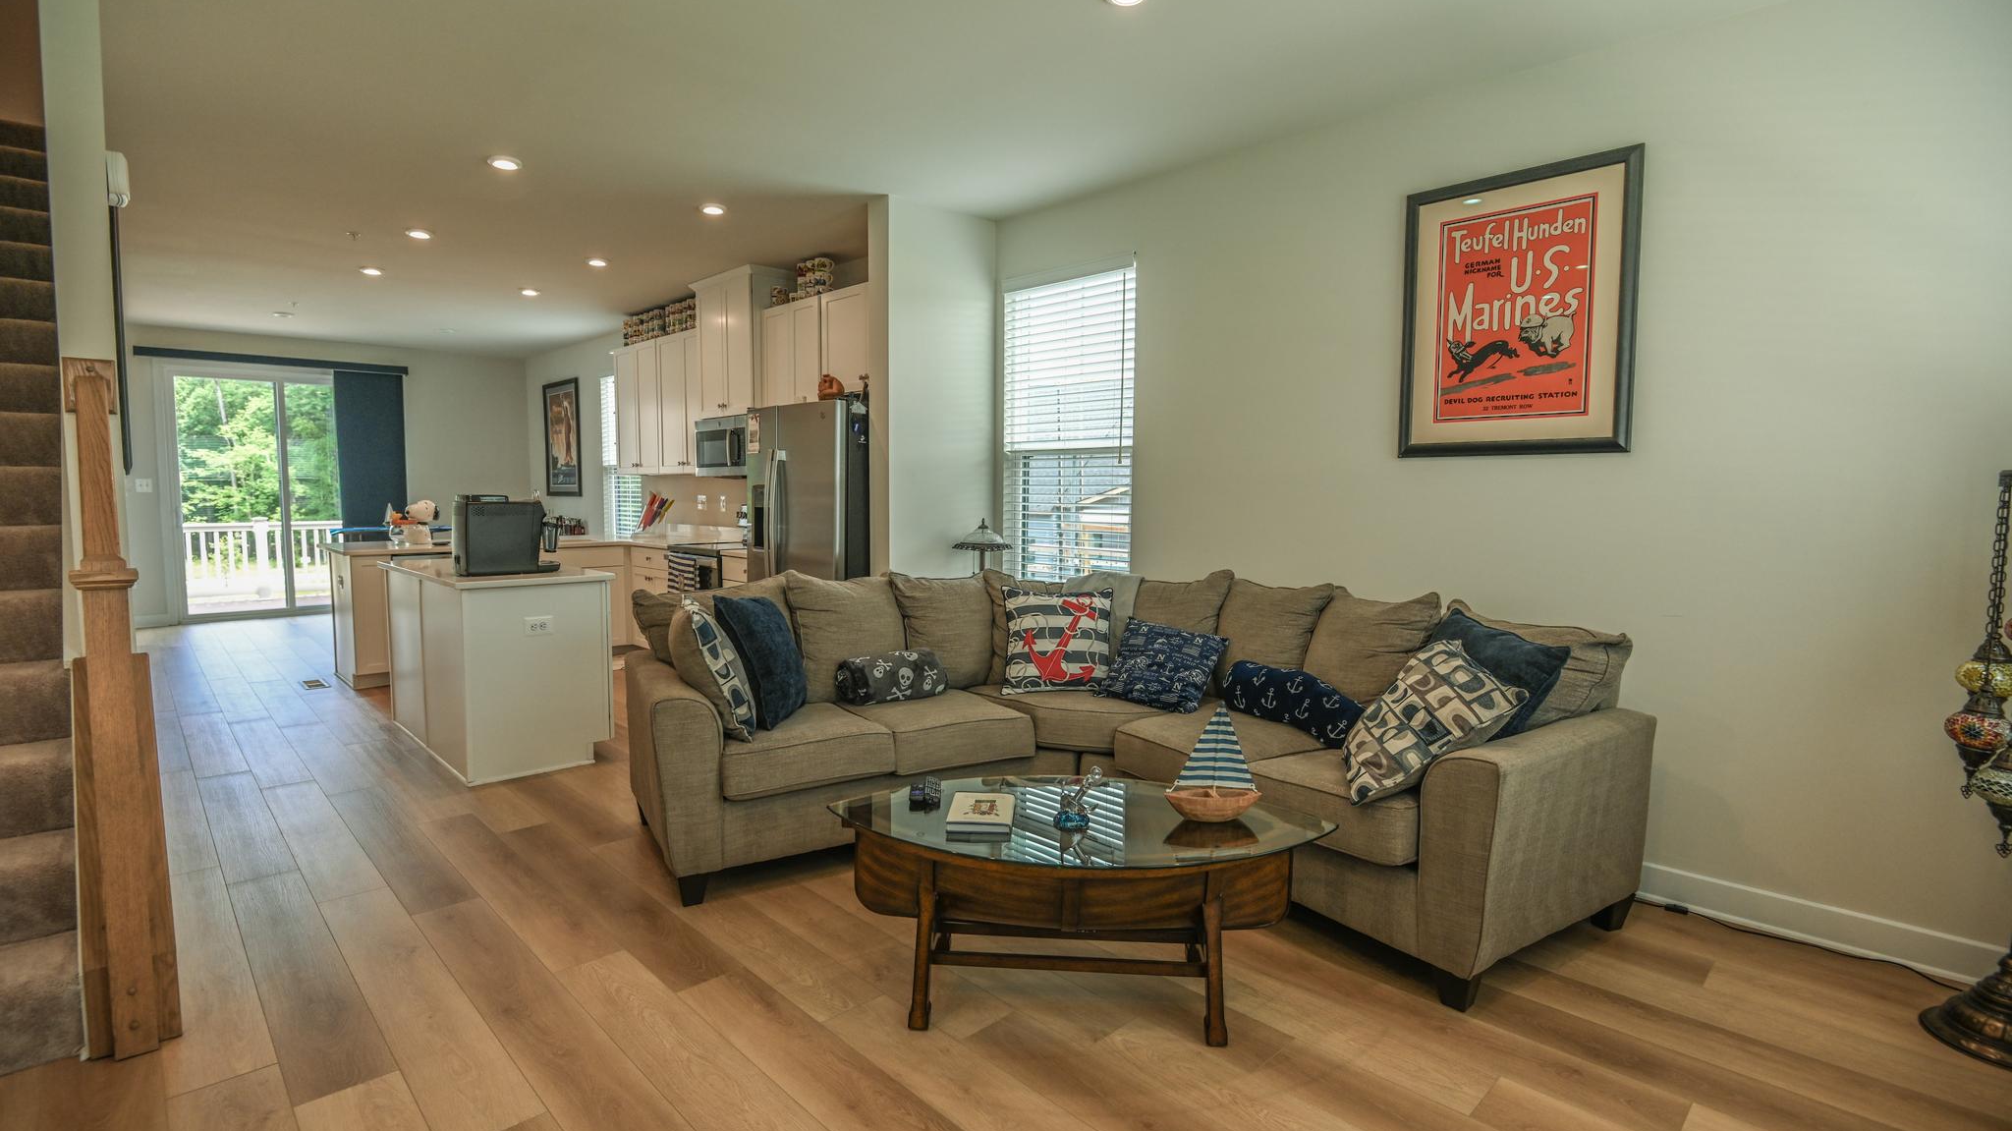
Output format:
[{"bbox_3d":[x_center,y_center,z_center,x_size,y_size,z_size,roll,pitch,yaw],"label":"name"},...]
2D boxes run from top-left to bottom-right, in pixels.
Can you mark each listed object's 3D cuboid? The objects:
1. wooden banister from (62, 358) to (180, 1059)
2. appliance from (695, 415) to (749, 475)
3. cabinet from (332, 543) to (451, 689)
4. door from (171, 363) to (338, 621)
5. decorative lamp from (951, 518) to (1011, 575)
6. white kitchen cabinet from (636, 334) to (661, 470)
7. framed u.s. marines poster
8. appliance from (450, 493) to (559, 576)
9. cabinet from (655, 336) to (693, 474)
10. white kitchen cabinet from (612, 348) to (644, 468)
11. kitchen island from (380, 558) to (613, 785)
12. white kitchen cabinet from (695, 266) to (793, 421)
[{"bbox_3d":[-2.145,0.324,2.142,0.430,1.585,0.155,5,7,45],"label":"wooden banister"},{"bbox_3d":[-1.907,-0.850,6.508,0.760,0.405,0.390,5,6,45],"label":"appliance"},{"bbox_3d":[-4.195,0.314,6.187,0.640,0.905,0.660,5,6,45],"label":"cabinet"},{"bbox_3d":[-7.101,-0.670,8.787,0.120,2.410,1.580,5,6,45],"label":"door"},{"bbox_3d":[-0.125,0.013,4.505,0.300,0.500,0.300,0,5,0],"label":"decorative lamp"},{"bbox_3d":[-2.798,-1.281,7.386,0.410,1.055,0.329,5,7,45],"label":"white kitchen cabinet"},{"bbox_3d":[1.745,-0.862,3.088,0.728,0.956,0.030,5,7,45],"label":"framed u.s. marines poster"},{"bbox_3d":[-2.423,-0.151,4.351,0.250,0.370,0.435,5,7,45],"label":"appliance"},{"bbox_3d":[-2.430,-1.249,7.021,0.630,1.055,0.329,5,7,45],"label":"cabinet"},{"bbox_3d":[-3.089,-1.309,7.674,0.410,1.050,0.329,5,7,45],"label":"white kitchen cabinet"},{"bbox_3d":[-2.661,0.453,4.633,1.570,0.910,0.675,5,6,45],"label":"kitchen island"},{"bbox_3d":[-1.878,-1.544,6.435,0.860,0.960,0.397,5,6,45],"label":"white kitchen cabinet"}]

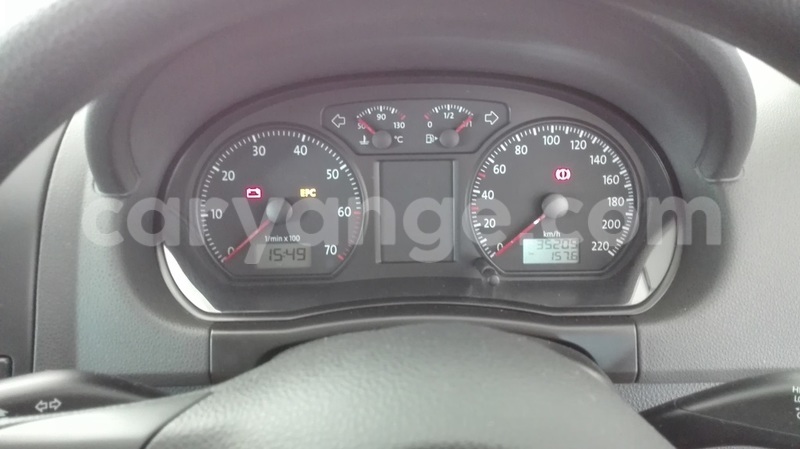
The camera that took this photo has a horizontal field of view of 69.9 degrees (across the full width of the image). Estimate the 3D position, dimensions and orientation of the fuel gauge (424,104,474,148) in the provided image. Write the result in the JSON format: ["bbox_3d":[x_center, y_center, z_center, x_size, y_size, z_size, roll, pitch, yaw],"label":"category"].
[{"bbox_3d":[0.030,-0.060,0.347,0.030,0.027,0.010,-1,1,1],"label":"fuel gauge"}]

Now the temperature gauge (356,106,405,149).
[{"bbox_3d":[-0.012,-0.059,0.347,0.031,0.026,0.010,-1,1,1],"label":"temperature gauge"}]

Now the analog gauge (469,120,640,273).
[{"bbox_3d":[0.090,-0.016,0.332,0.098,0.087,0.018,-1,4,1],"label":"analog gauge"}]

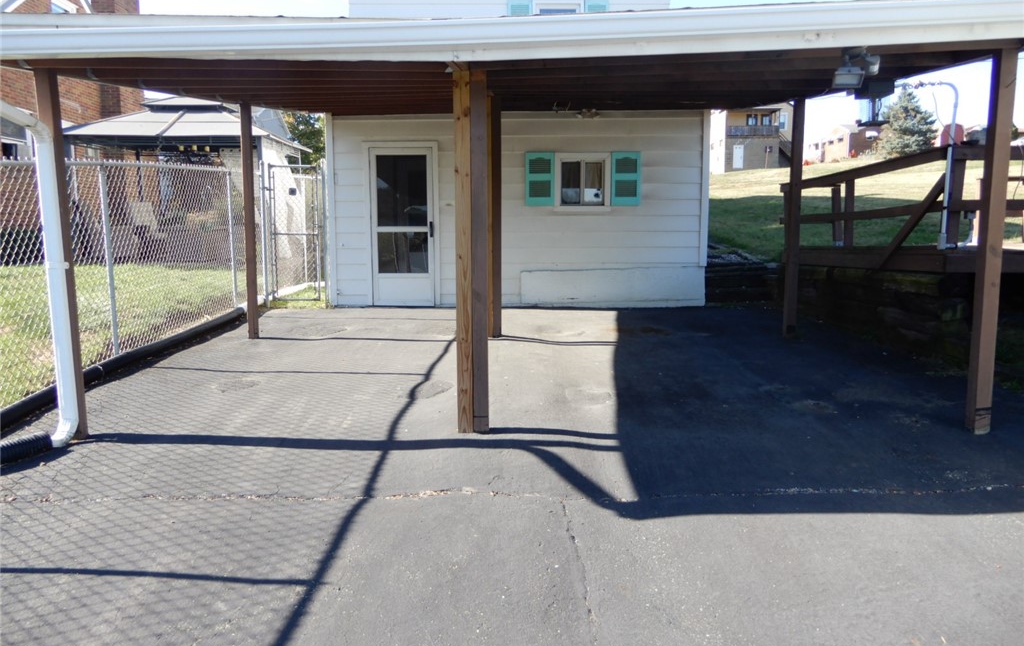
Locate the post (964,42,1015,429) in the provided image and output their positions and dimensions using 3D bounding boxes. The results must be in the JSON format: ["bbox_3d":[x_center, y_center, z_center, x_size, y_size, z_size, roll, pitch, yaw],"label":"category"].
[{"bbox_3d":[2.729,-0.426,4.055,0.090,2.165,0.090,0,7,1],"label":"post"}]

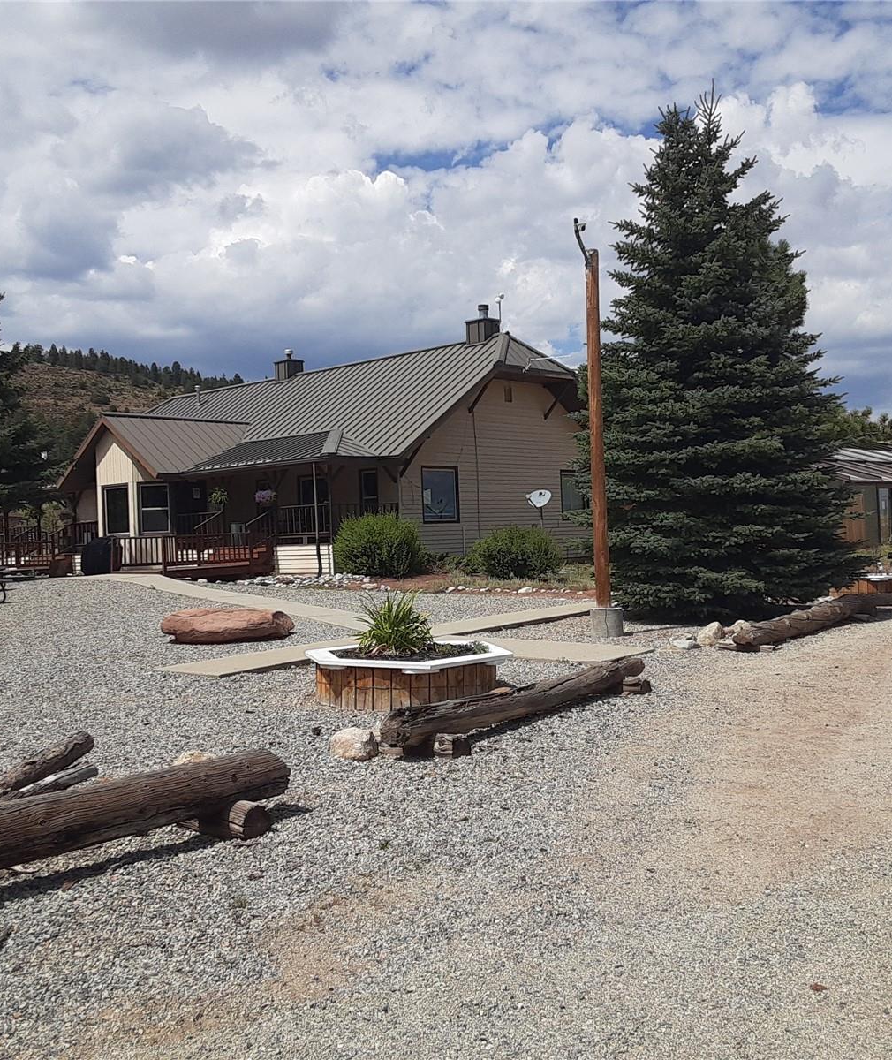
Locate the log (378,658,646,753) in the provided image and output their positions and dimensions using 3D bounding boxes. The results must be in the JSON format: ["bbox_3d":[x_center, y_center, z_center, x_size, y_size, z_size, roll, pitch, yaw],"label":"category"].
[{"bbox_3d":[0.627,1.220,8.019,0.230,0.230,2.972,-3,-1,41],"label":"log"}]

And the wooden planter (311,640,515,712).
[{"bbox_3d":[-0.322,1.216,9.300,1.840,0.365,1.600,-2,0,16],"label":"wooden planter"}]

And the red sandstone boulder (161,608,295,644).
[{"bbox_3d":[-2.790,1.184,13.950,1.550,0.400,0.800,-2,0,-19],"label":"red sandstone boulder"}]

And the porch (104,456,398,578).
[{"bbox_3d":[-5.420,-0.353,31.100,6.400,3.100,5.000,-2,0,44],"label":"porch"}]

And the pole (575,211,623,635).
[{"bbox_3d":[1.974,-1.353,14.353,0.460,5.442,0.420,-2,0,0],"label":"pole"}]

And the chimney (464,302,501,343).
[{"bbox_3d":[1.211,-6.626,35.549,0.850,1.270,0.800,-3,-1,42],"label":"chimney"}]

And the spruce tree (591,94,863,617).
[{"bbox_3d":[4.554,-2.981,18.221,4.500,8.550,4.400,-2,0,14],"label":"spruce tree"}]

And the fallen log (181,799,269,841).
[{"bbox_3d":[-1.115,1.396,5.500,0.560,0.165,0.170,-2,0,43],"label":"fallen log"}]

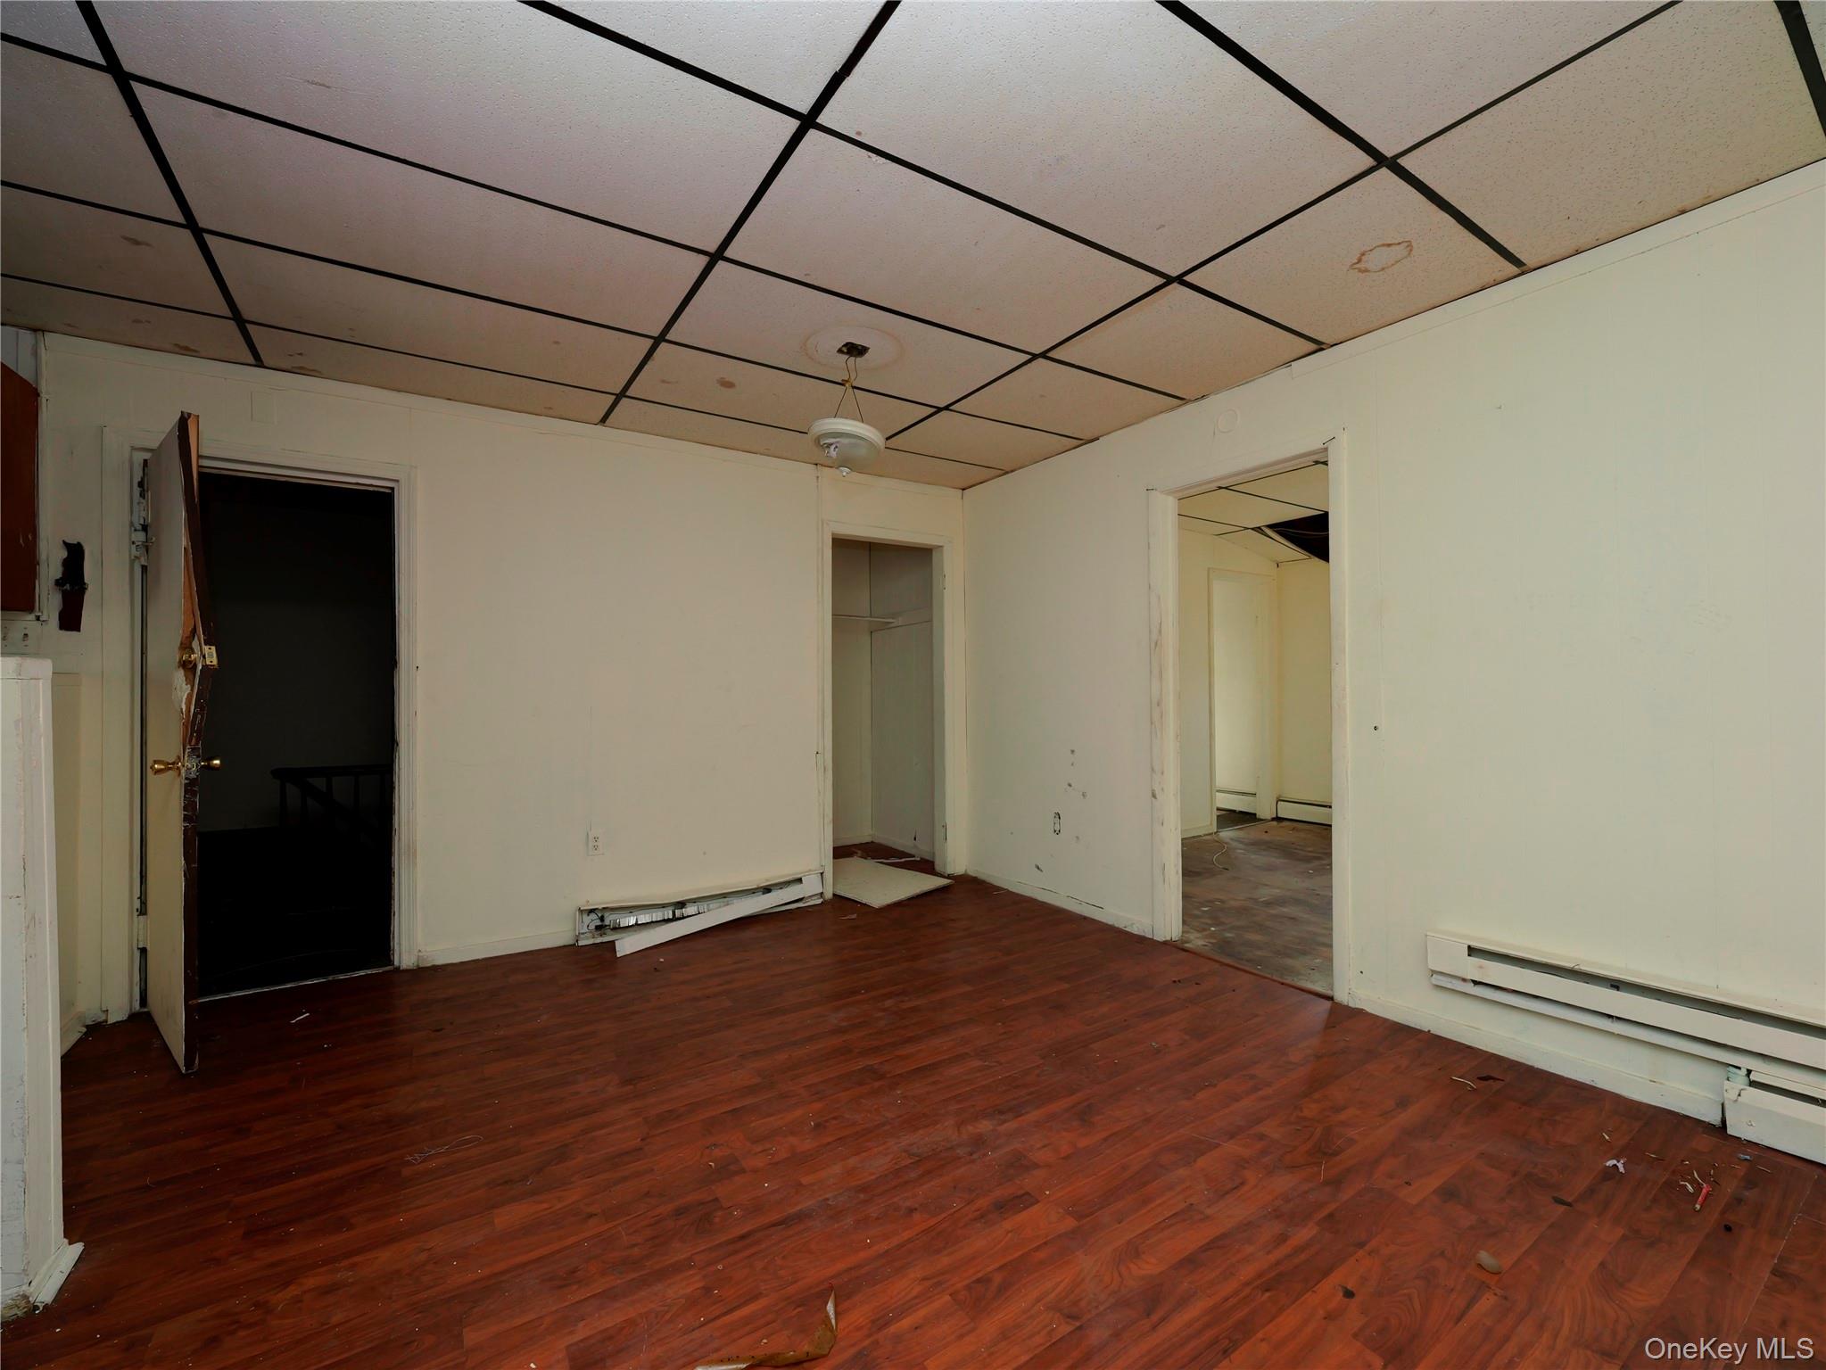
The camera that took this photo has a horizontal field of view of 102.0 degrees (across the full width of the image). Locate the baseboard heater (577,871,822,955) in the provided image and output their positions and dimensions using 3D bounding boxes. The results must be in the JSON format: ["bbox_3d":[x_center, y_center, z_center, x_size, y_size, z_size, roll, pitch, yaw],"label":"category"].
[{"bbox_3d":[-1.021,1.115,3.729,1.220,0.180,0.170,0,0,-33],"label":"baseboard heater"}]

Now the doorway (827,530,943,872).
[{"bbox_3d":[-0.153,0.179,4.383,0.770,2.030,0.140,0,0,-33],"label":"doorway"}]

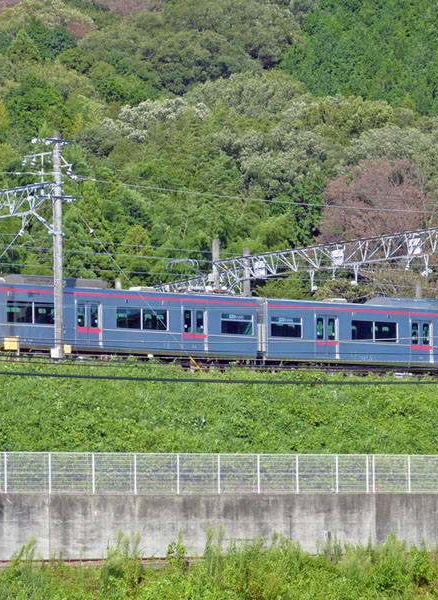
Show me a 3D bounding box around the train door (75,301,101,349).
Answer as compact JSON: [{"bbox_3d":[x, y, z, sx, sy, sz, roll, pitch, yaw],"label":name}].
[{"bbox_3d":[-5.199,0.982,157.484,1.320,1.880,0.100,4,-8,-42],"label":"train door"}]

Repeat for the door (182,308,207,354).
[{"bbox_3d":[-0.981,1.293,161.299,1.320,1.880,0.100,4,-8,-42],"label":"door"}]

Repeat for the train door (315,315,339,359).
[{"bbox_3d":[4.603,1.546,166.369,1.320,1.880,0.100,4,-8,-42],"label":"train door"}]

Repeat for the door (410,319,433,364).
[{"bbox_3d":[8.801,1.798,170.173,1.320,1.880,0.100,4,-8,-42],"label":"door"}]

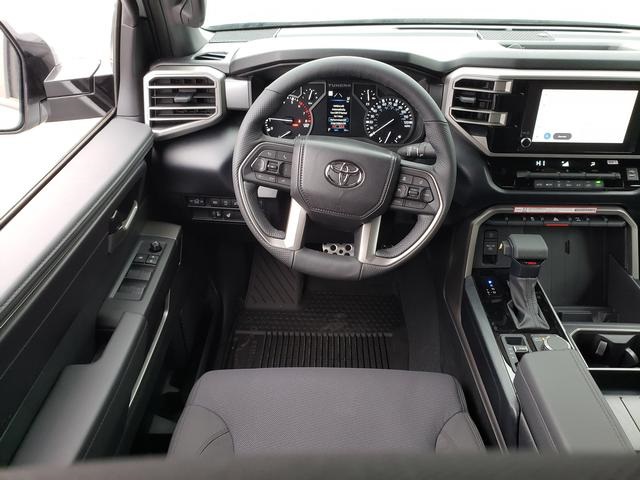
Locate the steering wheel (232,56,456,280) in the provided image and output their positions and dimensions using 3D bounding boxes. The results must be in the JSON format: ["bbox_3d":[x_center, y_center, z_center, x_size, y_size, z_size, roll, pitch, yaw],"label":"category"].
[{"bbox_3d":[0.044,-0.127,0.855,0.387,0.382,0.105,10,3,-2],"label":"steering wheel"}]

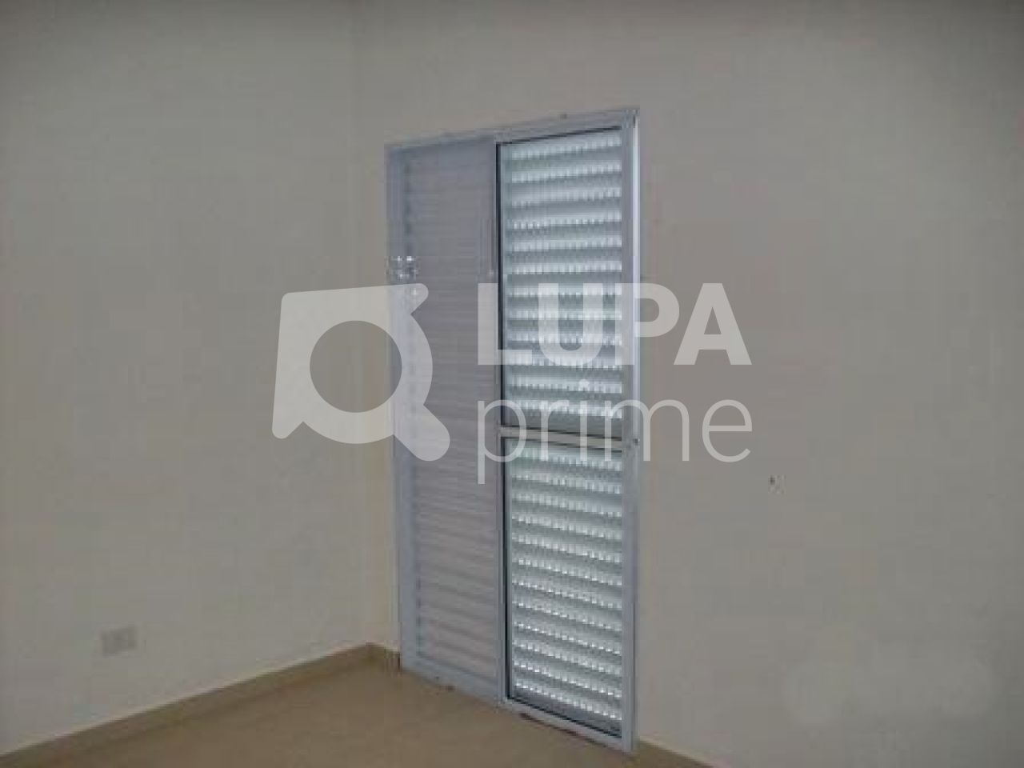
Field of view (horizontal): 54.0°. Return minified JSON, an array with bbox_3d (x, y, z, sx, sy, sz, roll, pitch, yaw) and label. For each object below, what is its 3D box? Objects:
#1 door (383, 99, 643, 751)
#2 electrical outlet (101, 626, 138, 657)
[{"bbox_3d":[-0.023,0.144,3.668,1.190,2.100,0.090,4,7,43],"label":"door"},{"bbox_3d":[-1.340,0.878,3.433,0.014,0.080,0.120,5,8,42],"label":"electrical outlet"}]

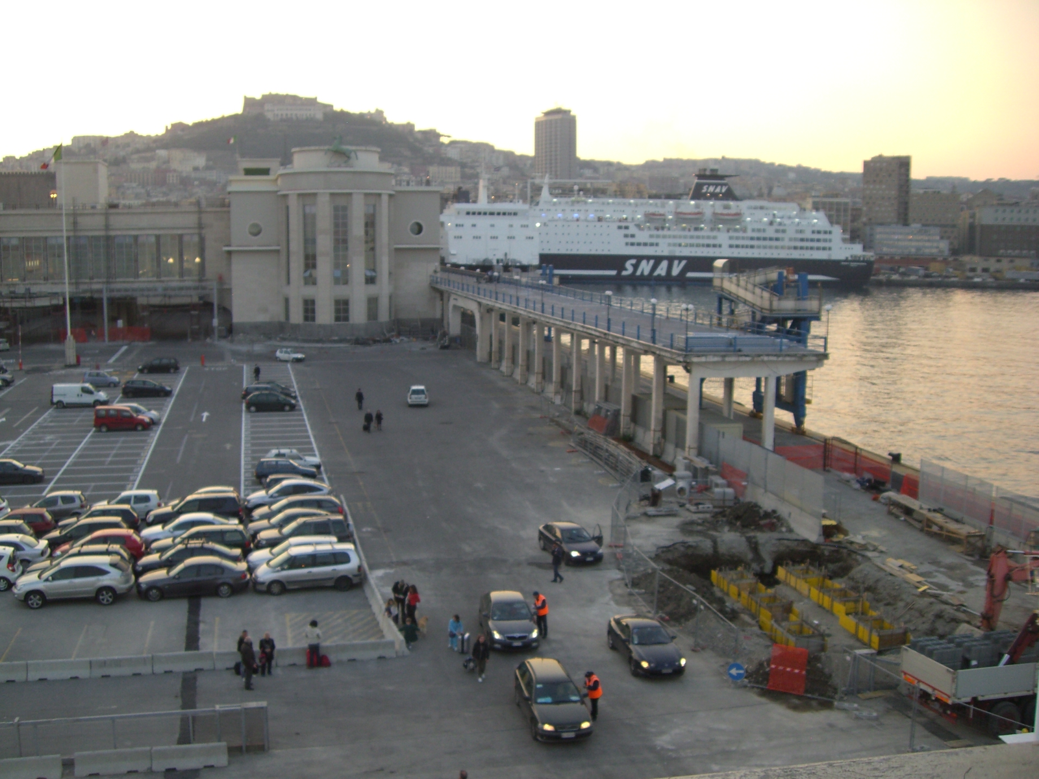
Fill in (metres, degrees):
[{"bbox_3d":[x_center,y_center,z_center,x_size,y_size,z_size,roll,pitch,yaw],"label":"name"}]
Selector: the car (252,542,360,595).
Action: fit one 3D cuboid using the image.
[{"bbox_3d":[-8.638,7.234,46.360,4.500,1.690,1.810,-1,8,-13],"label":"car"}]

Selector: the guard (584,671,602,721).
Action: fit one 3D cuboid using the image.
[{"bbox_3d":[2.238,9.236,34.374,0.540,1.529,0.480,-3,8,-20],"label":"guard"}]

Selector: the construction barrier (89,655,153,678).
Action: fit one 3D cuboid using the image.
[{"bbox_3d":[-13.365,9.293,38.414,2.000,0.580,0.460,-1,8,-13],"label":"construction barrier"}]

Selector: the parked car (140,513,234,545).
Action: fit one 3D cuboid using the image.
[{"bbox_3d":[-15.596,6.644,54.022,4.498,1.430,1.750,-1,8,-11],"label":"parked car"}]

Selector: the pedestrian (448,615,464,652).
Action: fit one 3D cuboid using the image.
[{"bbox_3d":[-2.268,8.559,40.247,0.500,1.305,0.420,1,8,8],"label":"pedestrian"}]

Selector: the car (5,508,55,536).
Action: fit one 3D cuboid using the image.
[{"bbox_3d":[-24.279,6.580,55.018,3.750,1.420,1.630,-1,8,-13],"label":"car"}]

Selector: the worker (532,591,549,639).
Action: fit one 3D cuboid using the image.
[{"bbox_3d":[0.775,8.047,40.845,0.500,1.700,0.520,-2,8,-18],"label":"worker"}]

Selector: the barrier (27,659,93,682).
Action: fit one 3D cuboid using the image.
[{"bbox_3d":[-15.614,9.472,38.772,2.020,0.630,0.500,-1,8,-10],"label":"barrier"}]

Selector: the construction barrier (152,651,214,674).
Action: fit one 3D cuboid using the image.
[{"bbox_3d":[-11.419,9.252,38.873,2.000,0.580,0.460,-1,8,-13],"label":"construction barrier"}]

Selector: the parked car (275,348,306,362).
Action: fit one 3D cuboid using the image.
[{"bbox_3d":[-26.908,-4.060,133.660,3.500,1.430,1.580,3,8,18],"label":"parked car"}]

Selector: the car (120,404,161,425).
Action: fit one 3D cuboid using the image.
[{"bbox_3d":[-29.201,1.896,86.522,3.850,1.450,1.660,-2,8,-18],"label":"car"}]

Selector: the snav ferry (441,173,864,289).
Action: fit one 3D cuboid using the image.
[{"bbox_3d":[49.176,-58.480,415.000,155.000,41.000,27.000,1,8,5],"label":"snav ferry"}]

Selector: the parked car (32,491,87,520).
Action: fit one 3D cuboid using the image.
[{"bbox_3d":[-23.899,6.092,58.465,3.640,1.500,1.660,-1,8,-13],"label":"parked car"}]

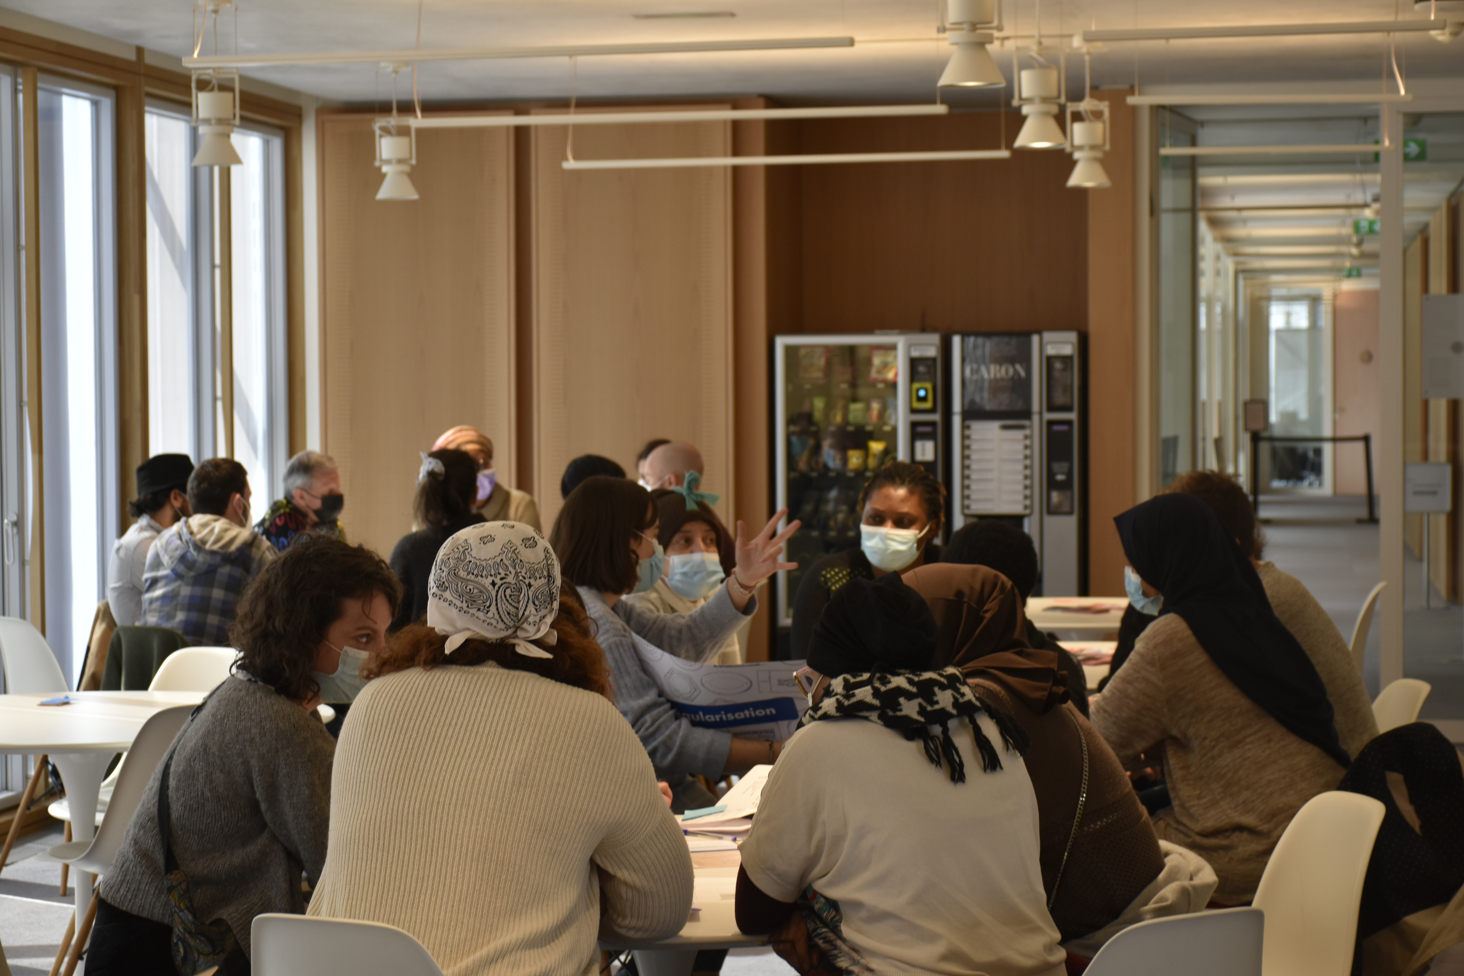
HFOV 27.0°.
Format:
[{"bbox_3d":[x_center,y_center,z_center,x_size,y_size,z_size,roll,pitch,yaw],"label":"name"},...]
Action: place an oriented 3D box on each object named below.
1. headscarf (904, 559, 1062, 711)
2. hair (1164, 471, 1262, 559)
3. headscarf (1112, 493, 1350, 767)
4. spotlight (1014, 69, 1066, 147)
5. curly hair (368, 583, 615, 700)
[{"bbox_3d":[0.403,0.250,4.900,0.270,0.260,0.280,-2,2,-41],"label":"headscarf"},{"bbox_3d":[1.048,0.065,6.680,0.220,0.220,0.190,-1,2,-16],"label":"hair"},{"bbox_3d":[0.939,0.270,5.750,0.400,0.520,0.360,0,2,21],"label":"headscarf"},{"bbox_3d":[0.977,-1.204,9.700,0.167,0.245,0.167,0,2,11],"label":"spotlight"},{"bbox_3d":[-0.332,0.210,4.170,0.320,0.180,0.260,-1,2,-18],"label":"curly hair"}]

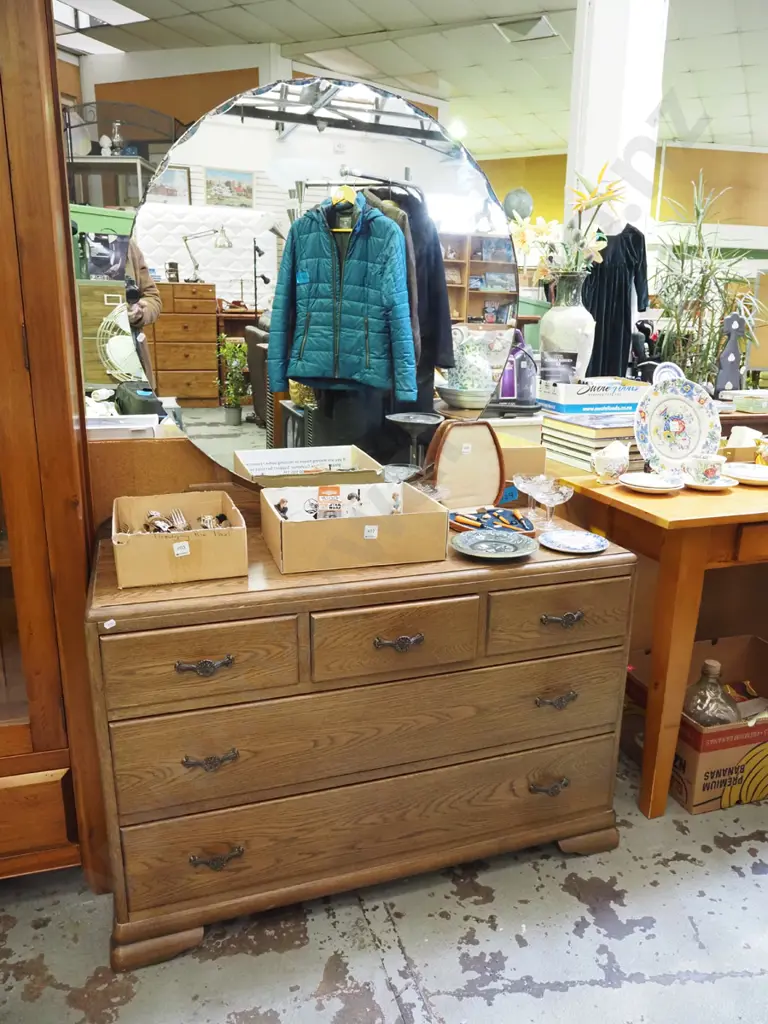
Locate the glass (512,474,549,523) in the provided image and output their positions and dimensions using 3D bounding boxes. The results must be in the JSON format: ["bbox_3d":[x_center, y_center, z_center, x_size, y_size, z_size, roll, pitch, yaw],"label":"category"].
[{"bbox_3d":[0.366,-0.037,1.733,0.103,0.105,0.103,1,15,0],"label":"glass"}]

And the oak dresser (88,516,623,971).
[{"bbox_3d":[-0.039,0.425,1.591,1.100,0.724,0.420,-4,16,-18],"label":"oak dresser"}]

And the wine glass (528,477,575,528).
[{"bbox_3d":[0.393,-0.019,1.661,0.106,0.108,0.106,1,15,0],"label":"wine glass"}]

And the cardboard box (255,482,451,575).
[{"bbox_3d":[-0.072,0.024,1.501,0.330,0.103,0.282,-4,15,-16],"label":"cardboard box"}]

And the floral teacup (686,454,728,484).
[{"bbox_3d":[0.855,-0.112,1.871,0.112,0.066,0.094,-4,16,-18],"label":"floral teacup"}]

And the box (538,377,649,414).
[{"bbox_3d":[0.718,-0.406,2.470,0.310,0.097,0.275,-2,15,-10],"label":"box"}]

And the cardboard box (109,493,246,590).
[{"bbox_3d":[-0.399,0.046,1.390,0.224,0.104,0.252,-4,16,-18],"label":"cardboard box"}]

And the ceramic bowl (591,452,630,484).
[{"bbox_3d":[0.612,-0.128,1.909,0.100,0.092,0.086,-4,16,-18],"label":"ceramic bowl"}]

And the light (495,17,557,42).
[{"bbox_3d":[1.568,-5.318,7.799,0.570,0.090,0.570,9,17,27],"label":"light"}]

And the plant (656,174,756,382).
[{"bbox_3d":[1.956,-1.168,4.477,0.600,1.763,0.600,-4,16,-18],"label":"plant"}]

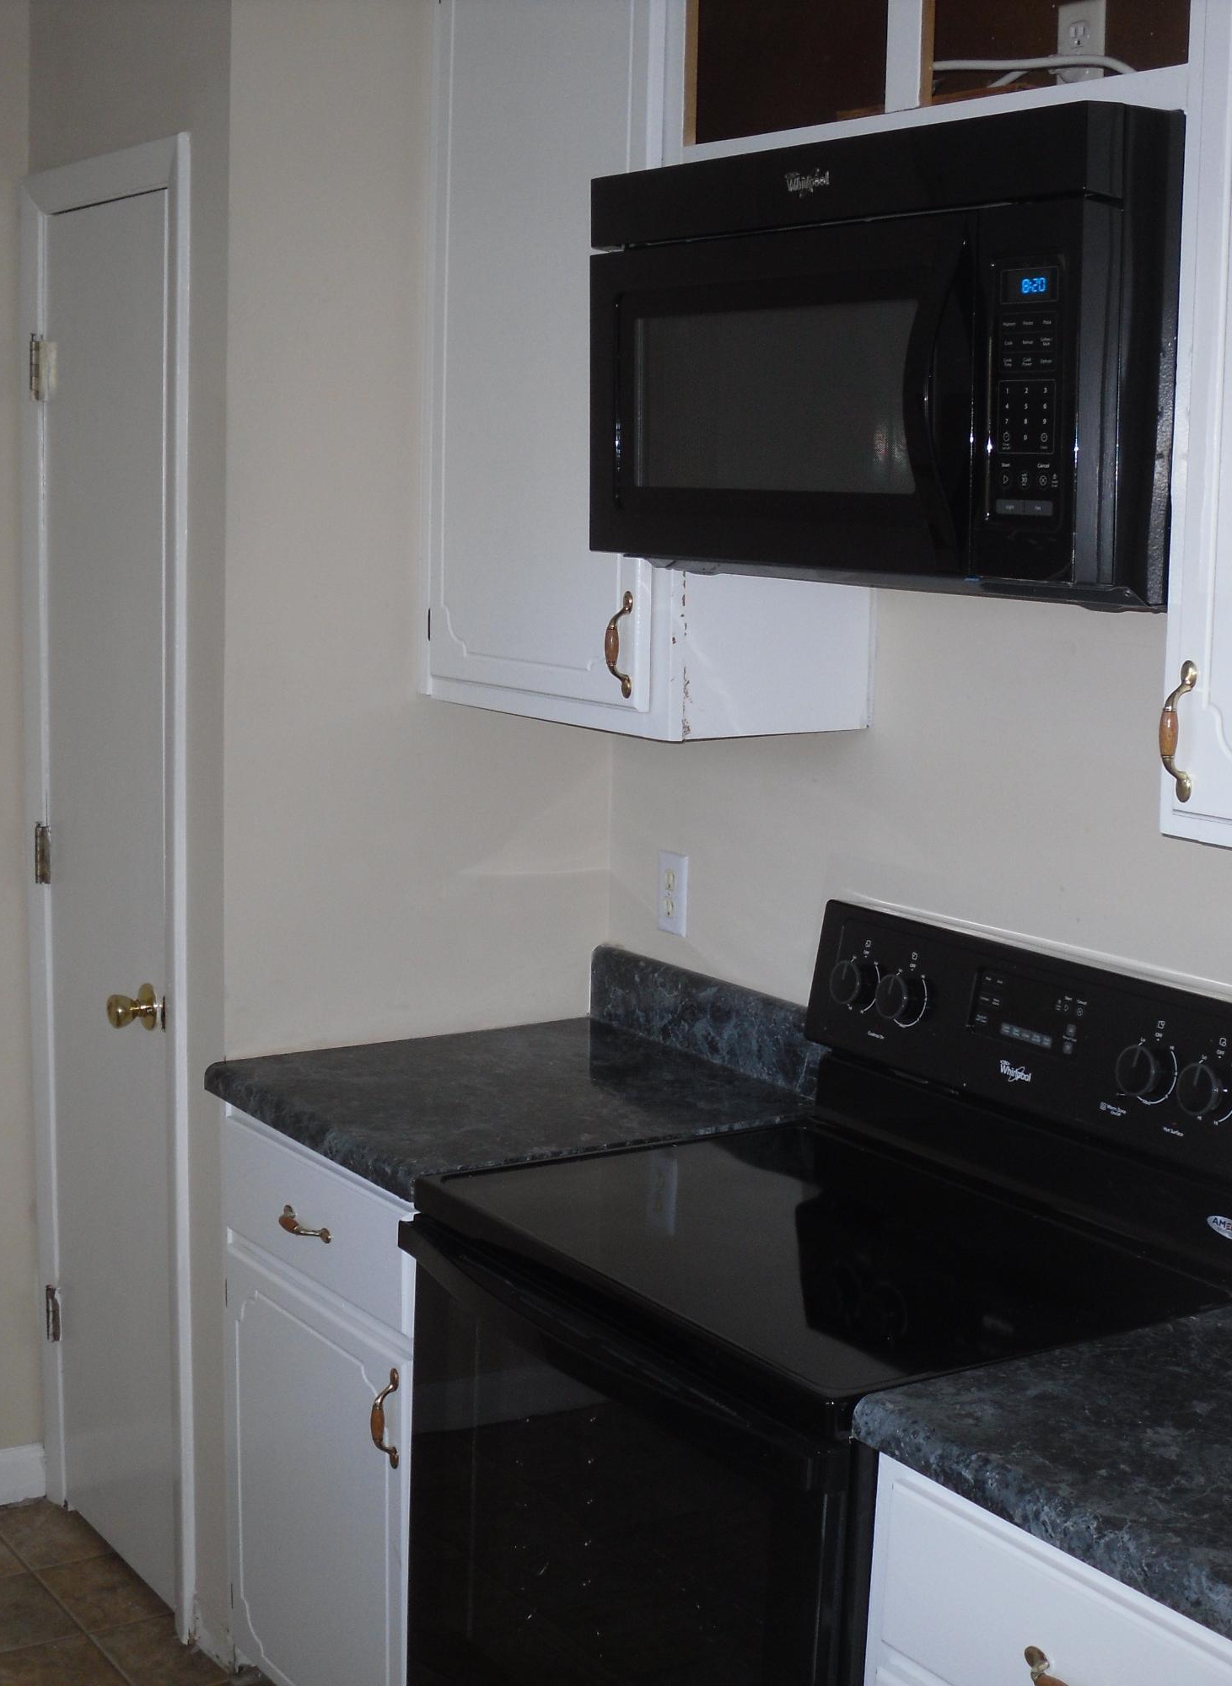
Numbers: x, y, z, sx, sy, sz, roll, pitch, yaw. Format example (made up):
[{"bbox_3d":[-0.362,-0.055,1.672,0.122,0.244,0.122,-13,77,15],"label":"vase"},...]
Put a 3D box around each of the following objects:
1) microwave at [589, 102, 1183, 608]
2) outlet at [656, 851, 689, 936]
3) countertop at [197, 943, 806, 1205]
[{"bbox_3d":[0.353,-0.480,2.361,0.444,0.433,0.768,-4,10,-34],"label":"microwave"},{"bbox_3d":[0.084,0.073,3.222,0.008,0.116,0.071,-4,10,-34],"label":"outlet"},{"bbox_3d":[-0.121,0.285,2.986,0.633,0.136,0.578,-4,10,-34],"label":"countertop"}]

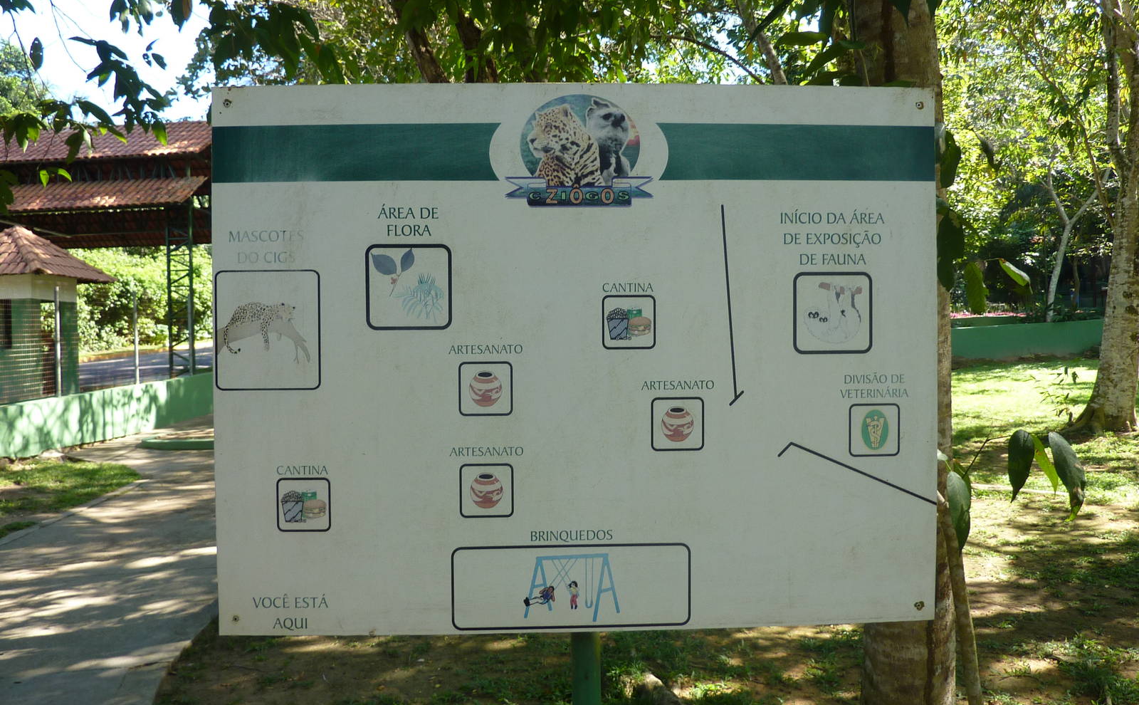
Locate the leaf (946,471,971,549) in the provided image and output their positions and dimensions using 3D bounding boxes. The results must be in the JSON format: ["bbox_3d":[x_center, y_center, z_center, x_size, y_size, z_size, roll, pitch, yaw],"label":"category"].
[{"bbox_3d":[0.994,0.402,2.100,0.060,0.200,0.035,-5,2,17],"label":"leaf"}]

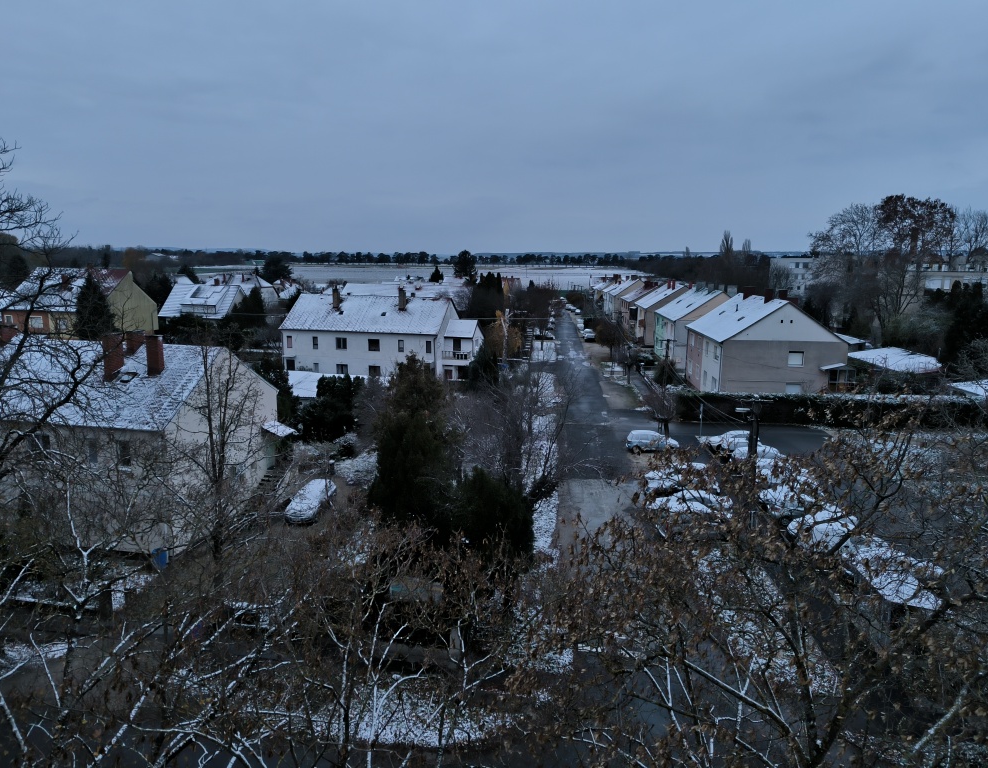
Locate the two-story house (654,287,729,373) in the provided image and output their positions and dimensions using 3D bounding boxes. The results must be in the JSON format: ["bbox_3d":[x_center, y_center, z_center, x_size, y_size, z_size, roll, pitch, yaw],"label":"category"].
[{"bbox_3d":[29.970,-8.514,100.263,11.800,10.300,14.700,1,10,3],"label":"two-story house"}]

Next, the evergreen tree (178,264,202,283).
[{"bbox_3d":[-104.445,-35.583,241.894,8.550,10.120,8.550,0,10,0],"label":"evergreen tree"}]

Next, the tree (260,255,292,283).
[{"bbox_3d":[-49.976,-22.561,163.687,7.400,13.800,7.400,0,10,0],"label":"tree"}]

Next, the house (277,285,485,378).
[{"bbox_3d":[-12.072,-5.289,82.177,22.200,10.200,10.600,3,11,15],"label":"house"}]

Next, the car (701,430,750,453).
[{"bbox_3d":[17.766,4.229,54.020,4.350,1.500,1.760,0,10,0],"label":"car"}]

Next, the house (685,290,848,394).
[{"bbox_3d":[28.383,-4.139,75.930,12.350,10.320,15.180,1,10,2],"label":"house"}]

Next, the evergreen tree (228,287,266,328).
[{"bbox_3d":[-45.668,-13.856,131.398,7.070,8.310,7.070,0,10,0],"label":"evergreen tree"}]

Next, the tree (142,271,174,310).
[{"bbox_3d":[-72.958,-19.153,153.056,7.810,10.500,7.810,0,10,0],"label":"tree"}]

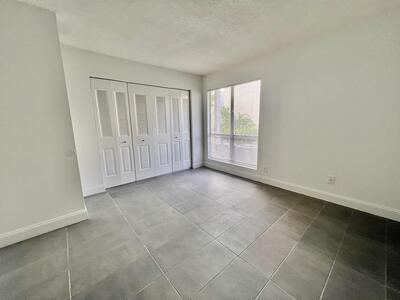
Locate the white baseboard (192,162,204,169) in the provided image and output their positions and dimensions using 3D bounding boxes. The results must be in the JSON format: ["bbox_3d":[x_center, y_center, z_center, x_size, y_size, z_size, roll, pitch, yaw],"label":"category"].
[{"bbox_3d":[-0.046,0.452,4.194,0.444,0.140,0.020,-9,13,-38],"label":"white baseboard"}]

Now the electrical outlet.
[{"bbox_3d":[1.974,0.459,2.243,0.018,0.115,0.080,-10,13,-41],"label":"electrical outlet"}]

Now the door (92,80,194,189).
[{"bbox_3d":[-1.033,-0.330,3.298,2.002,2.027,0.110,-9,13,-38],"label":"door"}]

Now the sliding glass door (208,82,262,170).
[{"bbox_3d":[0.719,-0.535,3.518,0.100,1.776,1.425,-10,13,-41],"label":"sliding glass door"}]

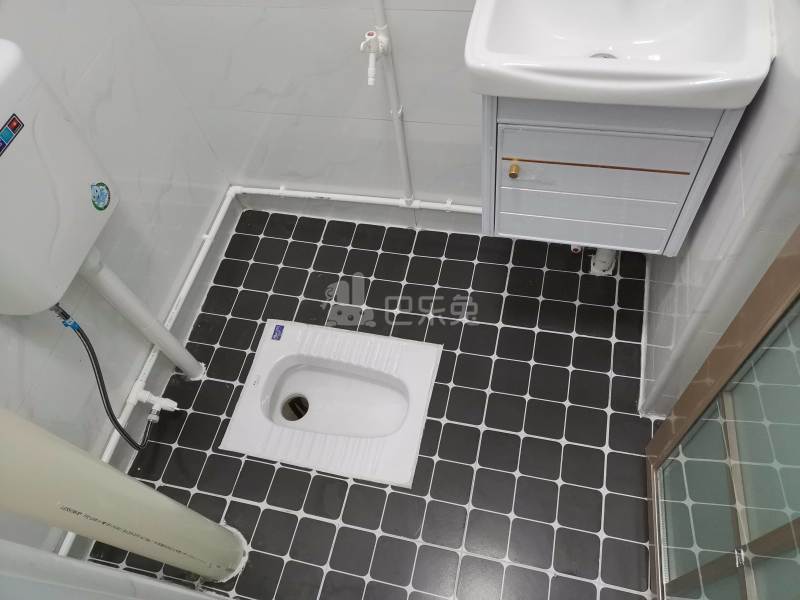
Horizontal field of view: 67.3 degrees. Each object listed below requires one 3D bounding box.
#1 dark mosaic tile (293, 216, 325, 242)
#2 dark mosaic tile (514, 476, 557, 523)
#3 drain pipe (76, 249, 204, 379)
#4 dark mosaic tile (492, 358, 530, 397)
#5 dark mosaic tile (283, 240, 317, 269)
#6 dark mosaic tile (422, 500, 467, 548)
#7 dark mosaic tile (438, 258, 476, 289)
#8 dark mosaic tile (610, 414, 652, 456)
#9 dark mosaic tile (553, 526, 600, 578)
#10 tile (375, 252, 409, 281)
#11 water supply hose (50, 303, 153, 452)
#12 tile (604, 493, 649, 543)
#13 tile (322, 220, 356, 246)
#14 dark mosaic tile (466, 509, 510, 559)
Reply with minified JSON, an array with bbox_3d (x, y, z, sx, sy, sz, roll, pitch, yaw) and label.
[{"bbox_3d":[-0.293,-0.225,1.968,0.096,0.010,0.096,7,61,14],"label":"dark mosaic tile"},{"bbox_3d":[0.321,0.473,1.423,0.096,0.008,0.096,8,61,14],"label":"dark mosaic tile"},{"bbox_3d":[-0.633,0.057,1.496,0.052,0.560,0.052,8,61,14],"label":"drain pipe"},{"bbox_3d":[0.293,0.205,1.590,0.096,0.008,0.096,7,61,14],"label":"dark mosaic tile"},{"bbox_3d":[-0.317,-0.140,1.919,0.096,0.010,0.096,7,61,14],"label":"dark mosaic tile"},{"bbox_3d":[0.106,0.533,1.425,0.097,0.009,0.097,8,61,13],"label":"dark mosaic tile"},{"bbox_3d":[0.167,-0.074,1.779,0.097,0.009,0.097,8,61,13],"label":"dark mosaic tile"},{"bbox_3d":[0.568,0.332,1.487,0.096,0.010,0.096,7,61,14],"label":"dark mosaic tile"},{"bbox_3d":[0.398,0.572,1.353,0.097,0.010,0.097,7,60,14],"label":"dark mosaic tile"},{"bbox_3d":[-0.022,-0.099,1.827,0.096,0.009,0.096,8,60,14],"label":"tile"},{"bbox_3d":[-0.665,0.193,1.361,0.055,0.470,0.167,7,61,14],"label":"water supply hose"},{"bbox_3d":[0.518,0.499,1.378,0.097,0.010,0.097,7,60,14],"label":"tile"},{"bbox_3d":[-0.195,-0.212,1.922,0.096,0.008,0.096,7,61,14],"label":"tile"},{"bbox_3d":[0.203,0.545,1.398,0.096,0.009,0.096,8,60,14],"label":"dark mosaic tile"}]

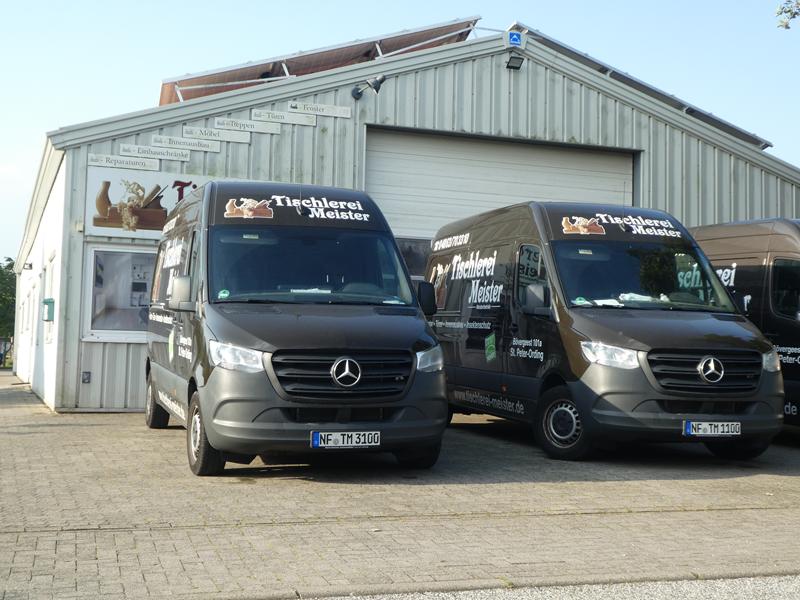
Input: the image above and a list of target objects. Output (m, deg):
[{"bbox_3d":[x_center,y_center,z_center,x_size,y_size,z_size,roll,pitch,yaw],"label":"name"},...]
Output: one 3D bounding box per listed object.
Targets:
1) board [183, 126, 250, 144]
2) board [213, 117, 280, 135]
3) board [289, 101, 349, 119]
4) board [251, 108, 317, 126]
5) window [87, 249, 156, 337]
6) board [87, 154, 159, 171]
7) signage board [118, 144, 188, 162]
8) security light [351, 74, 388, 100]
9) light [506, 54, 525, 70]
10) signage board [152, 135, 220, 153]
[{"bbox_3d":[-2.477,-2.236,14.727,0.909,0.149,0.030,3,-5,-19],"label":"board"},{"bbox_3d":[-2.079,-2.382,14.877,0.906,0.148,0.030,3,-5,-19],"label":"board"},{"bbox_3d":[-1.122,-2.667,15.233,0.905,0.148,0.030,3,-5,-19],"label":"board"},{"bbox_3d":[-1.597,-2.523,15.056,0.908,0.148,0.030,3,-5,-19],"label":"board"},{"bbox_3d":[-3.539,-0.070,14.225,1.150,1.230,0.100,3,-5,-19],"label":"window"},{"bbox_3d":[-3.626,-1.807,14.293,0.913,0.148,0.030,3,-5,-19],"label":"board"},{"bbox_3d":[-3.246,-1.950,14.436,0.914,0.148,0.030,3,-5,-19],"label":"signage board"},{"bbox_3d":[-0.425,-3.013,15.354,0.410,0.290,0.340,3,-5,-19],"label":"security light"},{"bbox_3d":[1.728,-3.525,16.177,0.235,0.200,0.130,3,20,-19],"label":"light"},{"bbox_3d":[-2.863,-2.089,14.581,0.907,0.146,0.030,3,-5,-19],"label":"signage board"}]

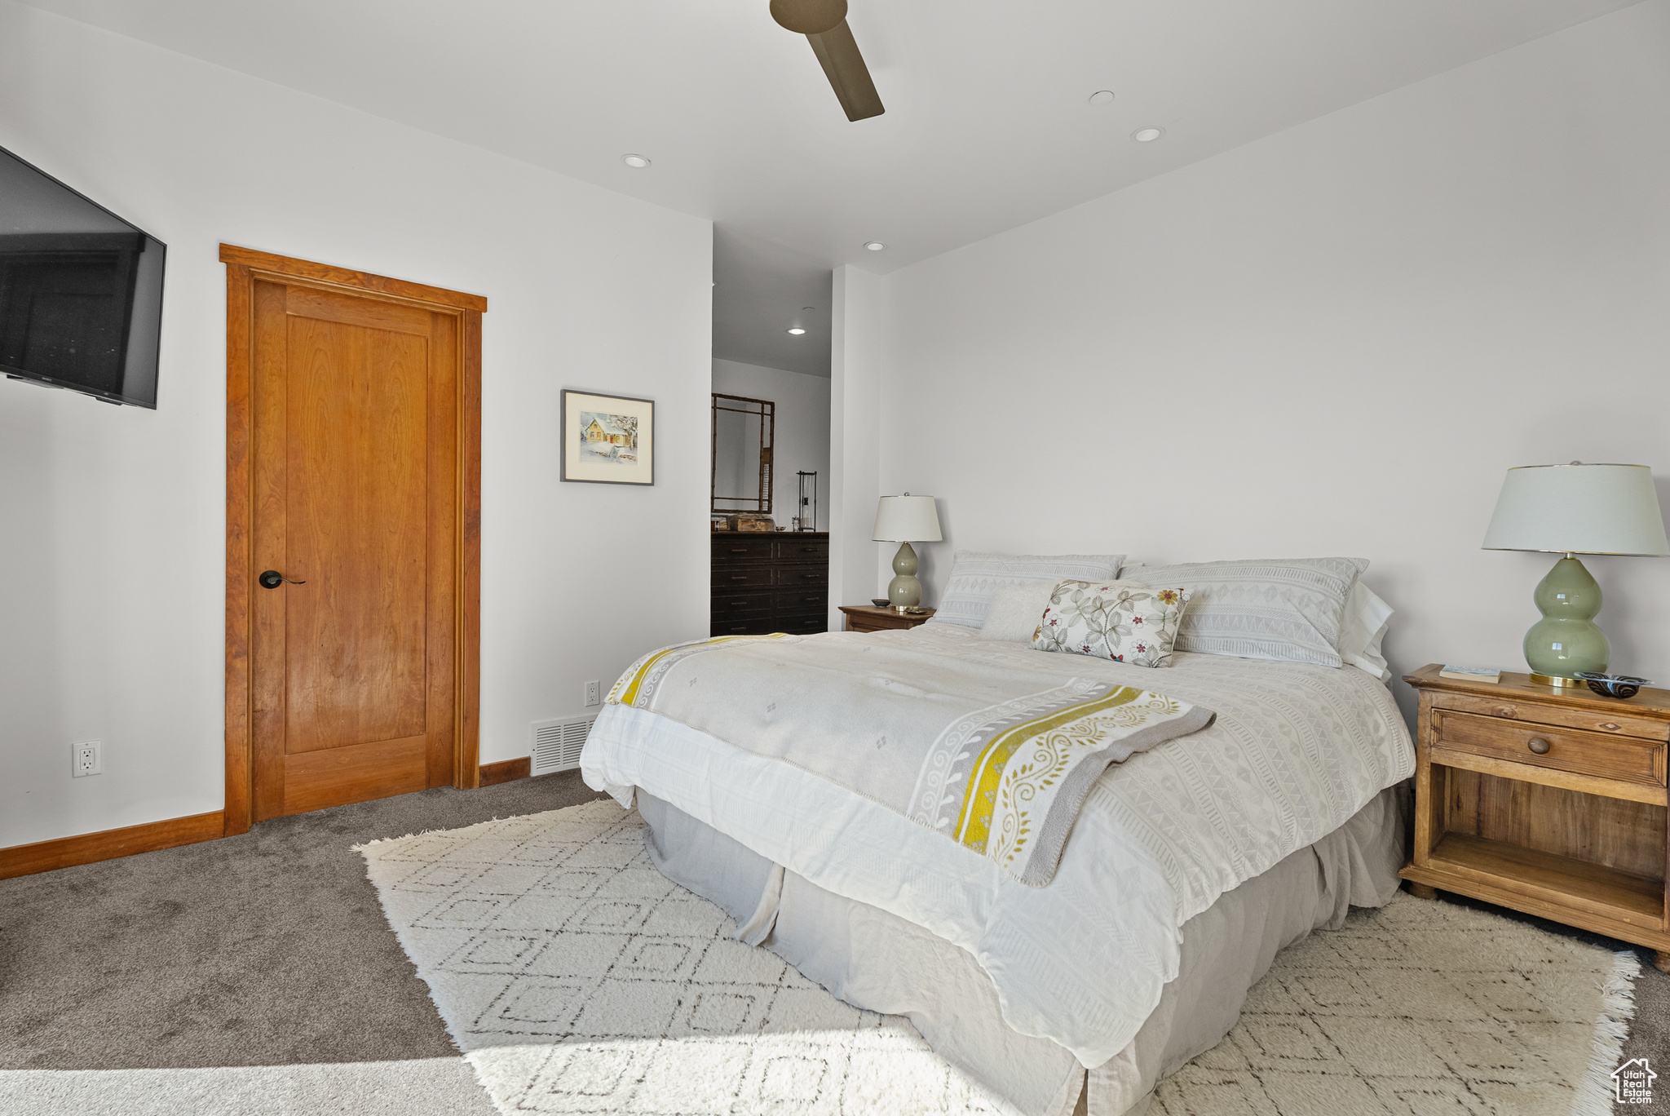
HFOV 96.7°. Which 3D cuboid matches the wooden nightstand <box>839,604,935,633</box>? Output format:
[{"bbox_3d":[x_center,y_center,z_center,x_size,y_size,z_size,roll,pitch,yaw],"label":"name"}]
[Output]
[{"bbox_3d":[0.352,0.655,4.259,0.390,0.705,0.625,0,2,-42],"label":"wooden nightstand"}]

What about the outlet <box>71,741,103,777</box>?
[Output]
[{"bbox_3d":[-2.491,0.670,2.475,0.070,0.114,0.010,0,2,-40],"label":"outlet"}]

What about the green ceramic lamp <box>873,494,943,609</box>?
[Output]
[{"bbox_3d":[0.407,-0.034,4.224,0.396,0.668,0.396,1,1,0],"label":"green ceramic lamp"}]

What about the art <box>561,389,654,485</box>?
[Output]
[{"bbox_3d":[-1.084,-0.567,3.583,0.453,0.420,0.030,0,2,-40],"label":"art"}]

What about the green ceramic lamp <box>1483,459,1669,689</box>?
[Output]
[{"bbox_3d":[2.201,0.046,2.225,0.396,0.668,0.396,0,2,-42],"label":"green ceramic lamp"}]

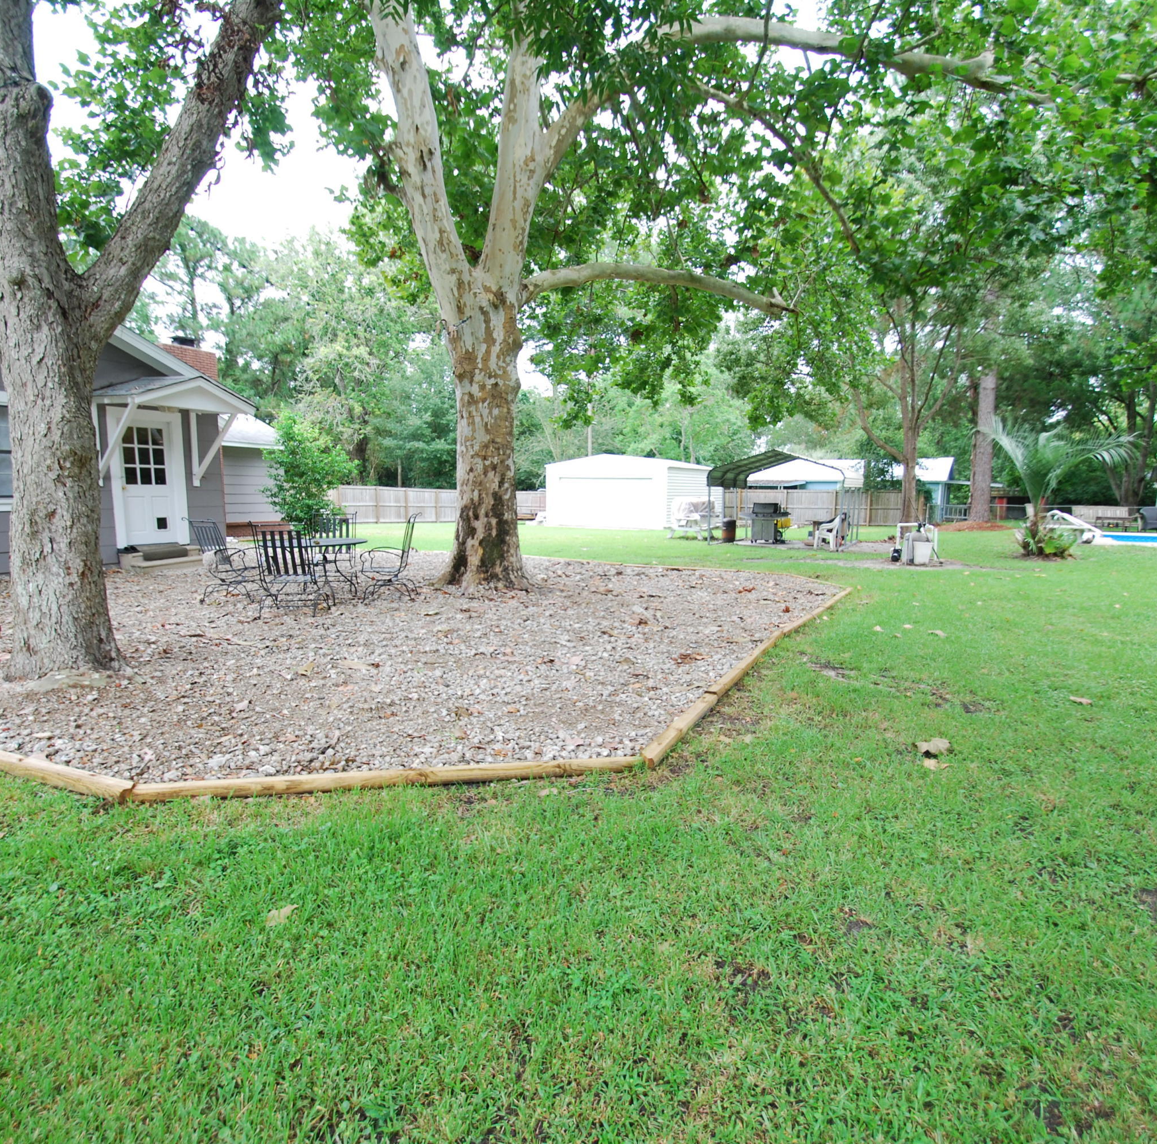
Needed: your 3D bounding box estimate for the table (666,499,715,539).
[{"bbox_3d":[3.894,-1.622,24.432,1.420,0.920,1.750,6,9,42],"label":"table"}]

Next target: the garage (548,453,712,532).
[{"bbox_3d":[2.885,-3.840,33.847,6.076,3.200,7.054,4,8,31],"label":"garage"}]

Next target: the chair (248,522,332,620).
[{"bbox_3d":[-3.110,-0.028,7.710,0.590,0.970,0.700,0,7,-2],"label":"chair"}]

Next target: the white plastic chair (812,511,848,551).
[{"bbox_3d":[6.247,-0.994,17.623,0.630,0.890,0.580,5,9,38],"label":"white plastic chair"}]

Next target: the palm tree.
[{"bbox_3d":[10.466,-1.830,15.467,2.750,2.890,2.750,4,8,34],"label":"palm tree"}]

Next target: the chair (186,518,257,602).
[{"bbox_3d":[-4.281,-0.148,8.752,0.710,0.970,0.570,0,7,5],"label":"chair"}]

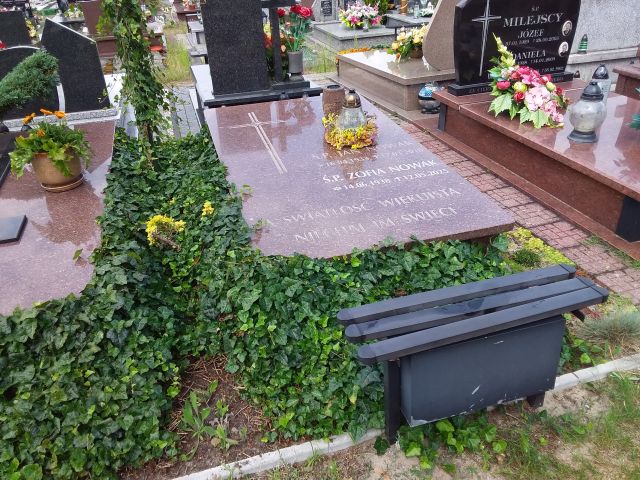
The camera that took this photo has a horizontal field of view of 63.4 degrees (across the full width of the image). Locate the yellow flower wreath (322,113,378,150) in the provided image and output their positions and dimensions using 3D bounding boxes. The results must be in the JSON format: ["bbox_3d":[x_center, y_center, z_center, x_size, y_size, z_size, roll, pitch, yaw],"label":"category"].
[{"bbox_3d":[0.200,-0.683,3.237,0.310,0.120,0.290,-11,30,-13],"label":"yellow flower wreath"}]

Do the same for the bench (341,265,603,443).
[{"bbox_3d":[0.525,0.392,1.801,0.880,0.400,0.250,-11,30,-13],"label":"bench"}]

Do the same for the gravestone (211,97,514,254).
[{"bbox_3d":[0.017,-0.504,3.115,1.165,0.060,2.200,-11,32,-13],"label":"gravestone"}]

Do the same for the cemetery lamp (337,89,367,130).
[{"bbox_3d":[0.192,-0.786,3.221,0.160,0.280,0.160,-11,30,-13],"label":"cemetery lamp"}]

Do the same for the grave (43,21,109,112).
[{"bbox_3d":[-1.714,-1.230,3.636,0.350,0.620,0.100,-11,30,-13],"label":"grave"}]

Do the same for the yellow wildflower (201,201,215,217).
[{"bbox_3d":[-0.575,-0.158,2.647,0.065,0.075,0.065,-11,30,-13],"label":"yellow wildflower"}]

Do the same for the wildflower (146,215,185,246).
[{"bbox_3d":[-0.755,-0.039,2.514,0.190,0.130,0.150,-11,30,-13],"label":"wildflower"}]

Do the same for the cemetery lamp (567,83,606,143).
[{"bbox_3d":[1.732,-0.833,3.340,0.215,0.360,0.215,-11,30,-13],"label":"cemetery lamp"}]

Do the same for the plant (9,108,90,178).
[{"bbox_3d":[-1.409,-0.476,2.764,0.380,0.360,0.350,-11,30,-13],"label":"plant"}]

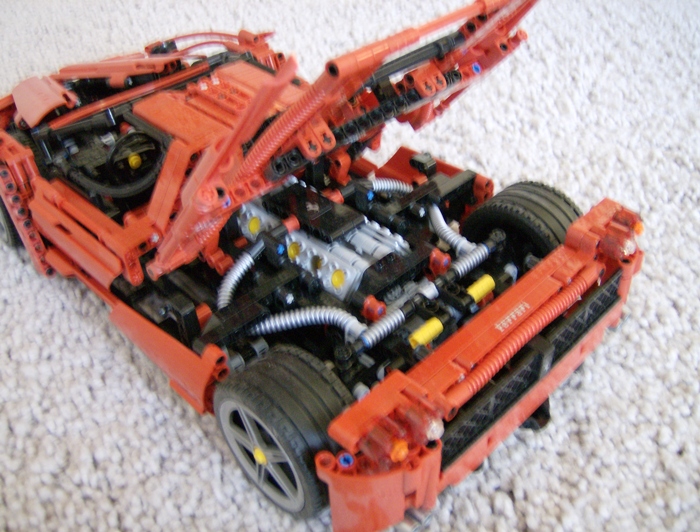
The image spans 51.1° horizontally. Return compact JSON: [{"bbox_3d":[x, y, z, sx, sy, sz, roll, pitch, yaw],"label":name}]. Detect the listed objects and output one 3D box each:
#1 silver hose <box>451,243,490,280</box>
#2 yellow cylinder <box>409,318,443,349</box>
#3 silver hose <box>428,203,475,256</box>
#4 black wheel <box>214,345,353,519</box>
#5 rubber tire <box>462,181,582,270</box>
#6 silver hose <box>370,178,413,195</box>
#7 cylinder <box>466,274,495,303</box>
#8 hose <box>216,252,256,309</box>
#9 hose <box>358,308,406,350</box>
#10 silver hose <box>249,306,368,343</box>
[{"bbox_3d":[0.061,-0.002,0.360,0.023,0.007,0.007,-33,50,-32],"label":"silver hose"},{"bbox_3d":[0.034,0.030,0.326,0.016,0.008,0.008,-33,50,-32],"label":"yellow cylinder"},{"bbox_3d":[0.052,-0.020,0.391,0.015,0.012,0.060,-9,26,-9],"label":"silver hose"},{"bbox_3d":[-0.025,0.072,0.316,0.036,0.069,0.069,-33,50,-32],"label":"black wheel"},{"bbox_3d":[0.098,-0.009,0.407,0.036,0.069,0.069,-33,50,-32],"label":"rubber tire"},{"bbox_3d":[0.025,-0.045,0.419,0.035,0.008,0.011,3,33,-37],"label":"silver hose"},{"bbox_3d":[0.063,0.011,0.347,0.016,0.008,0.008,-33,50,-32],"label":"cylinder"},{"bbox_3d":[-0.057,0.009,0.358,0.011,0.008,0.035,19,70,22],"label":"hose"},{"bbox_3d":[0.015,0.027,0.326,0.023,0.007,0.007,-33,50,-32],"label":"hose"},{"bbox_3d":[-0.020,0.027,0.338,0.060,0.012,0.015,-4,38,21],"label":"silver hose"}]

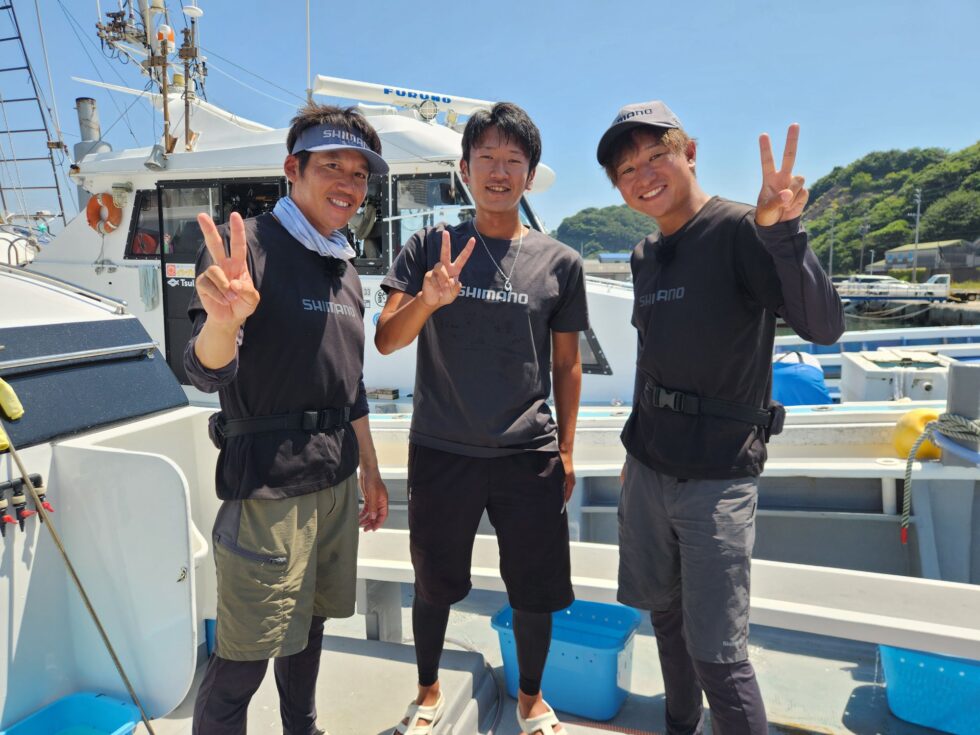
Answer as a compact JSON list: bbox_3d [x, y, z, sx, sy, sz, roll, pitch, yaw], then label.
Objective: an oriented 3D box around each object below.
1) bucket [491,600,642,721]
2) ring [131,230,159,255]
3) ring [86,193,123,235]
[{"bbox_3d":[0.254,0.941,2.127,0.412,0.263,0.279,3,7,24],"label":"bucket"},{"bbox_3d":[-3.826,-1.377,7.200,0.340,0.330,0.110,2,7,17],"label":"ring"},{"bbox_3d":[-3.844,-1.537,6.500,0.420,0.420,0.110,2,7,17],"label":"ring"}]

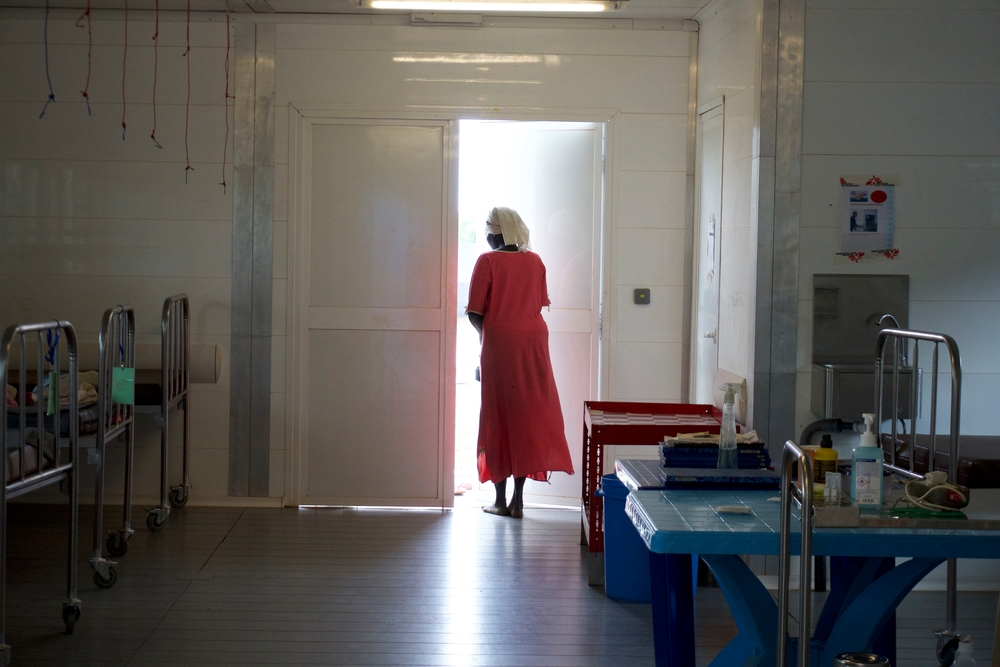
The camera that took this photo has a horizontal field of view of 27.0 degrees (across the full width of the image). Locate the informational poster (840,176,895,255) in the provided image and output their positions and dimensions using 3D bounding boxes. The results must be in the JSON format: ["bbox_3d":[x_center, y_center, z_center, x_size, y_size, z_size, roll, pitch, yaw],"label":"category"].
[{"bbox_3d":[1.508,-0.484,8.545,0.220,0.315,0.010,1,3,-1],"label":"informational poster"}]

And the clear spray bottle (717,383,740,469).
[{"bbox_3d":[0.699,0.281,6.317,0.082,0.260,0.065,1,3,4],"label":"clear spray bottle"}]

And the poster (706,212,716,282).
[{"bbox_3d":[1.021,-0.417,10.103,0.010,0.325,0.230,1,3,-1],"label":"poster"}]

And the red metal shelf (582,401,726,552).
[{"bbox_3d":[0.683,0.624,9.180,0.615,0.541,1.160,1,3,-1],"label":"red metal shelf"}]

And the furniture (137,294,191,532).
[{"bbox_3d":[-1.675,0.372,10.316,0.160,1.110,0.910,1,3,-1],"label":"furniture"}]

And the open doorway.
[{"bbox_3d":[0.153,-0.098,10.948,0.780,2.045,0.140,1,3,-1],"label":"open doorway"}]

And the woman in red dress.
[{"bbox_3d":[0.106,0.141,10.746,0.500,1.588,0.380,0,3,-15],"label":"woman in red dress"}]

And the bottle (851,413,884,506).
[{"bbox_3d":[0.991,0.341,5.613,0.086,0.251,0.065,1,3,-4],"label":"bottle"}]

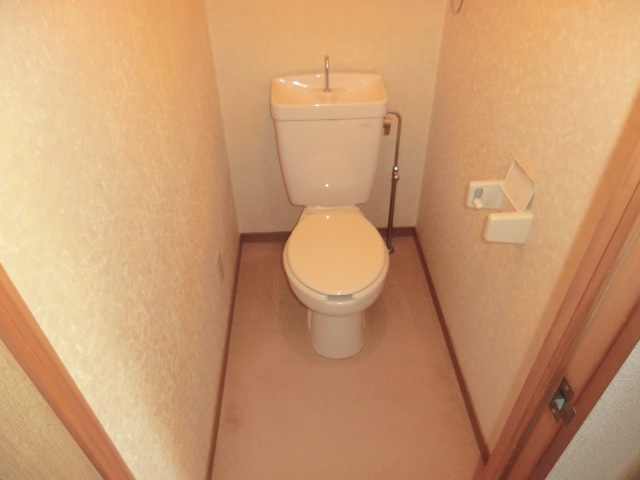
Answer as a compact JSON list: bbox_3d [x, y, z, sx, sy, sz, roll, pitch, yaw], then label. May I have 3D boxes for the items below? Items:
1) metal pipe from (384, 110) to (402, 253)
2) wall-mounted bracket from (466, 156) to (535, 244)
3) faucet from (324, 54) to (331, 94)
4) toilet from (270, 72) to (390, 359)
[{"bbox_3d":[0.291,-0.215,1.870,0.087,0.690,0.045,-2,39,-1],"label":"metal pipe"},{"bbox_3d":[0.428,-0.096,1.067,0.105,0.140,0.170,-2,39,-1],"label":"wall-mounted bracket"},{"bbox_3d":[0.027,-0.568,1.527,0.022,0.130,0.060,-2,39,-1],"label":"faucet"},{"bbox_3d":[0.044,-0.067,1.600,0.395,0.805,0.742,-2,39,-1],"label":"toilet"}]

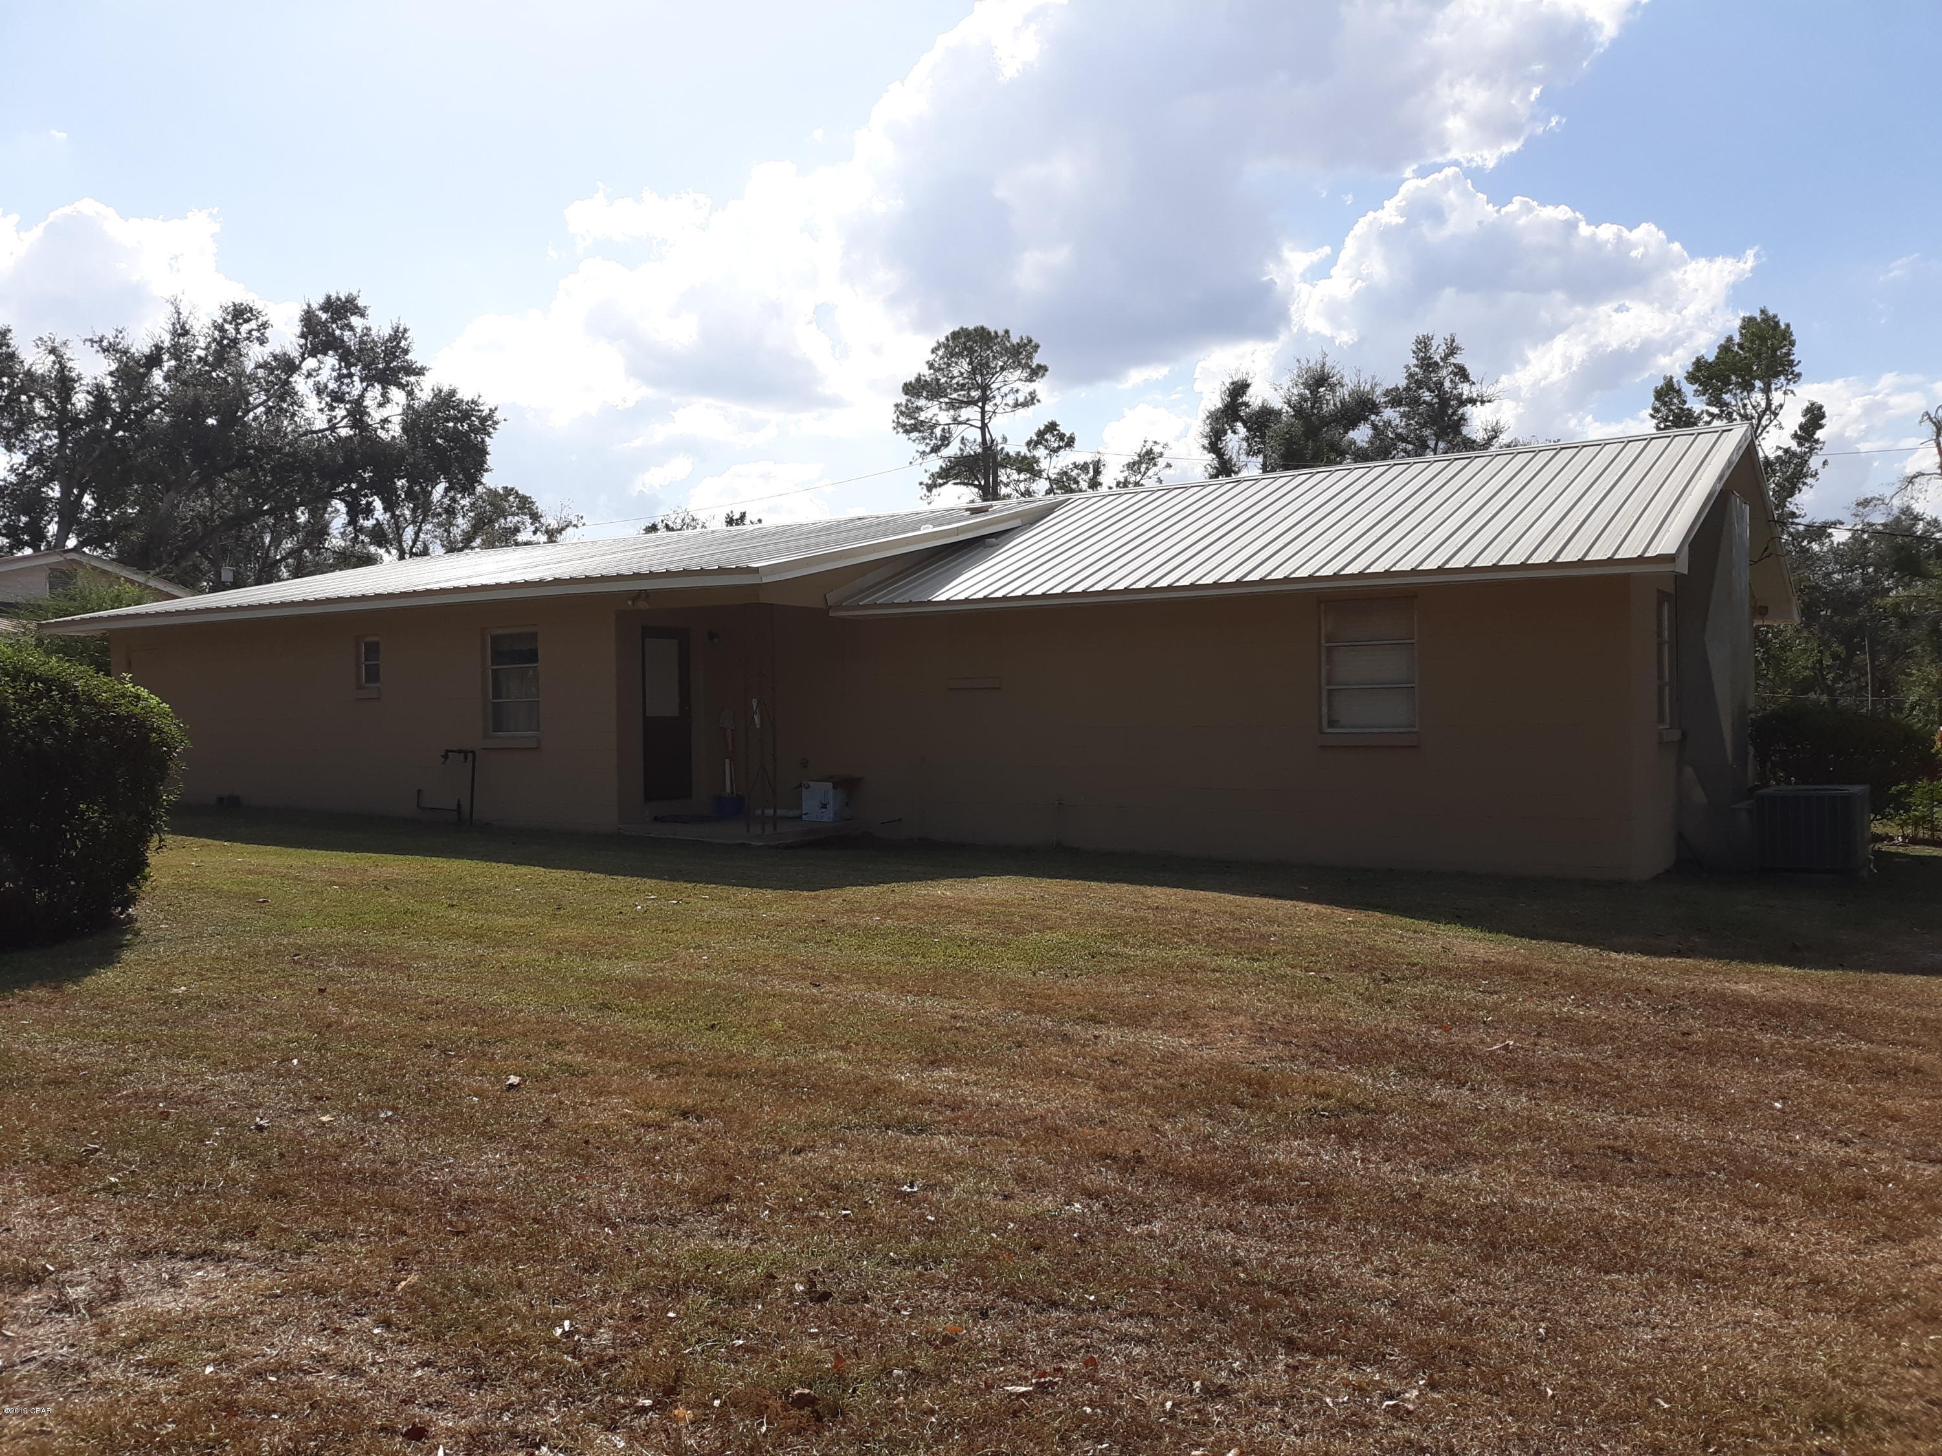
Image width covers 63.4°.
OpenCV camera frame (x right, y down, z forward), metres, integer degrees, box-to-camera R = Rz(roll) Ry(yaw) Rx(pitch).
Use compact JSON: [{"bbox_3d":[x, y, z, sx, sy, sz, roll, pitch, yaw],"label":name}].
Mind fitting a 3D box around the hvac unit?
[{"bbox_3d":[7.425,0.877,13.853,0.806,0.694,0.806,0,0,36],"label":"hvac unit"}]

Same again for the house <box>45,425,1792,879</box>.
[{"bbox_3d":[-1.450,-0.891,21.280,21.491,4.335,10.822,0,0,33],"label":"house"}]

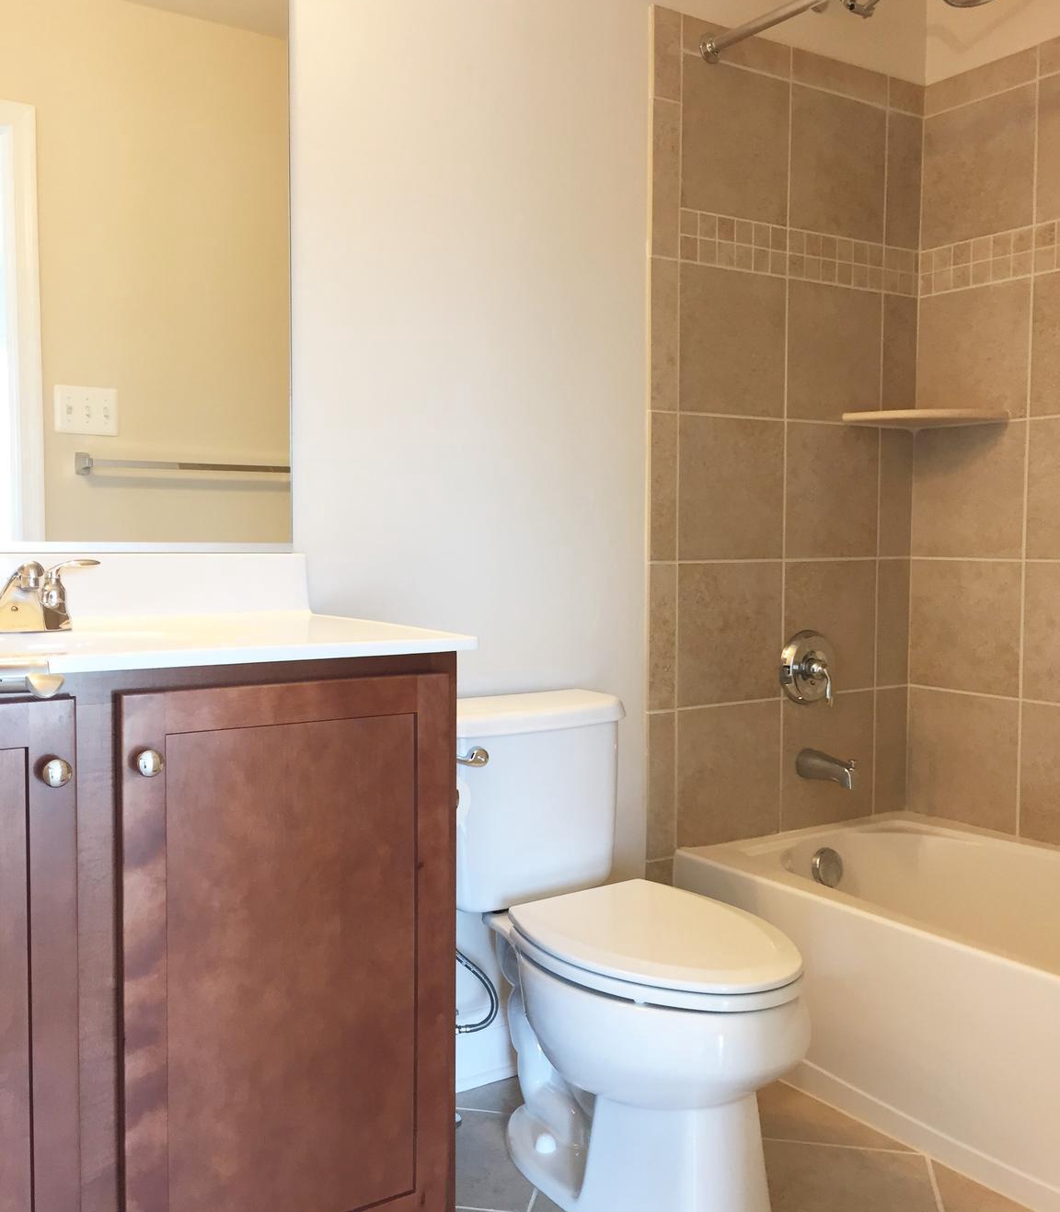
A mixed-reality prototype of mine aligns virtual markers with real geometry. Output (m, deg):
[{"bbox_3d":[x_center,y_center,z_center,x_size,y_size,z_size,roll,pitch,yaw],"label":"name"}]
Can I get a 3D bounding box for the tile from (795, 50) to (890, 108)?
[{"bbox_3d":[0.695,-1.181,2.655,0.304,0.071,0.010,-3,5,-33],"label":"tile"}]

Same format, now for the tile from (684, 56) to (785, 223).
[{"bbox_3d":[0.436,-0.977,2.502,0.302,0.307,0.010,-3,5,-33],"label":"tile"}]

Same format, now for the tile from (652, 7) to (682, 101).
[{"bbox_3d":[0.274,-1.111,2.387,0.074,0.174,0.010,-3,5,-33],"label":"tile"}]

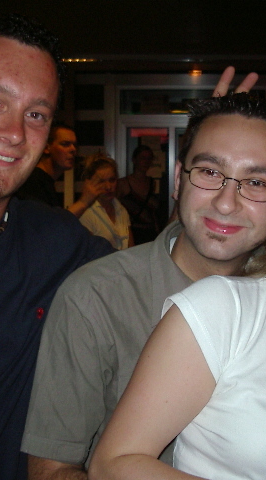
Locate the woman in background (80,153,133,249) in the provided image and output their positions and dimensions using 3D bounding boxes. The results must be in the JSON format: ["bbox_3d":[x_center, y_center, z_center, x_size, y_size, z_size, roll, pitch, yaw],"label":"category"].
[{"bbox_3d":[-0.183,0.357,3.809,0.480,1.630,0.340,-3,7,-27],"label":"woman in background"}]

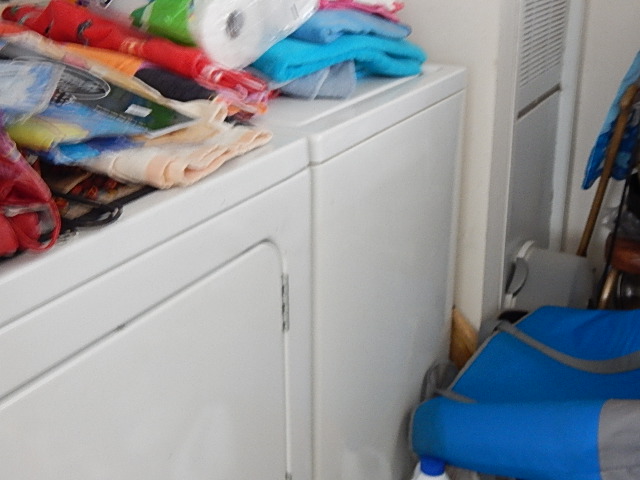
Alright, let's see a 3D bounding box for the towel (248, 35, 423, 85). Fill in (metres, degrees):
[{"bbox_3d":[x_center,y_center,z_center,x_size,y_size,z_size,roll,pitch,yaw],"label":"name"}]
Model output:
[{"bbox_3d":[0.003,-0.353,1.713,0.350,0.088,0.235,-17,25,-38],"label":"towel"}]

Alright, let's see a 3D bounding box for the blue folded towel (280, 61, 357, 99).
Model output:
[{"bbox_3d":[0.006,-0.303,1.615,0.170,0.058,0.160,6,20,17],"label":"blue folded towel"}]

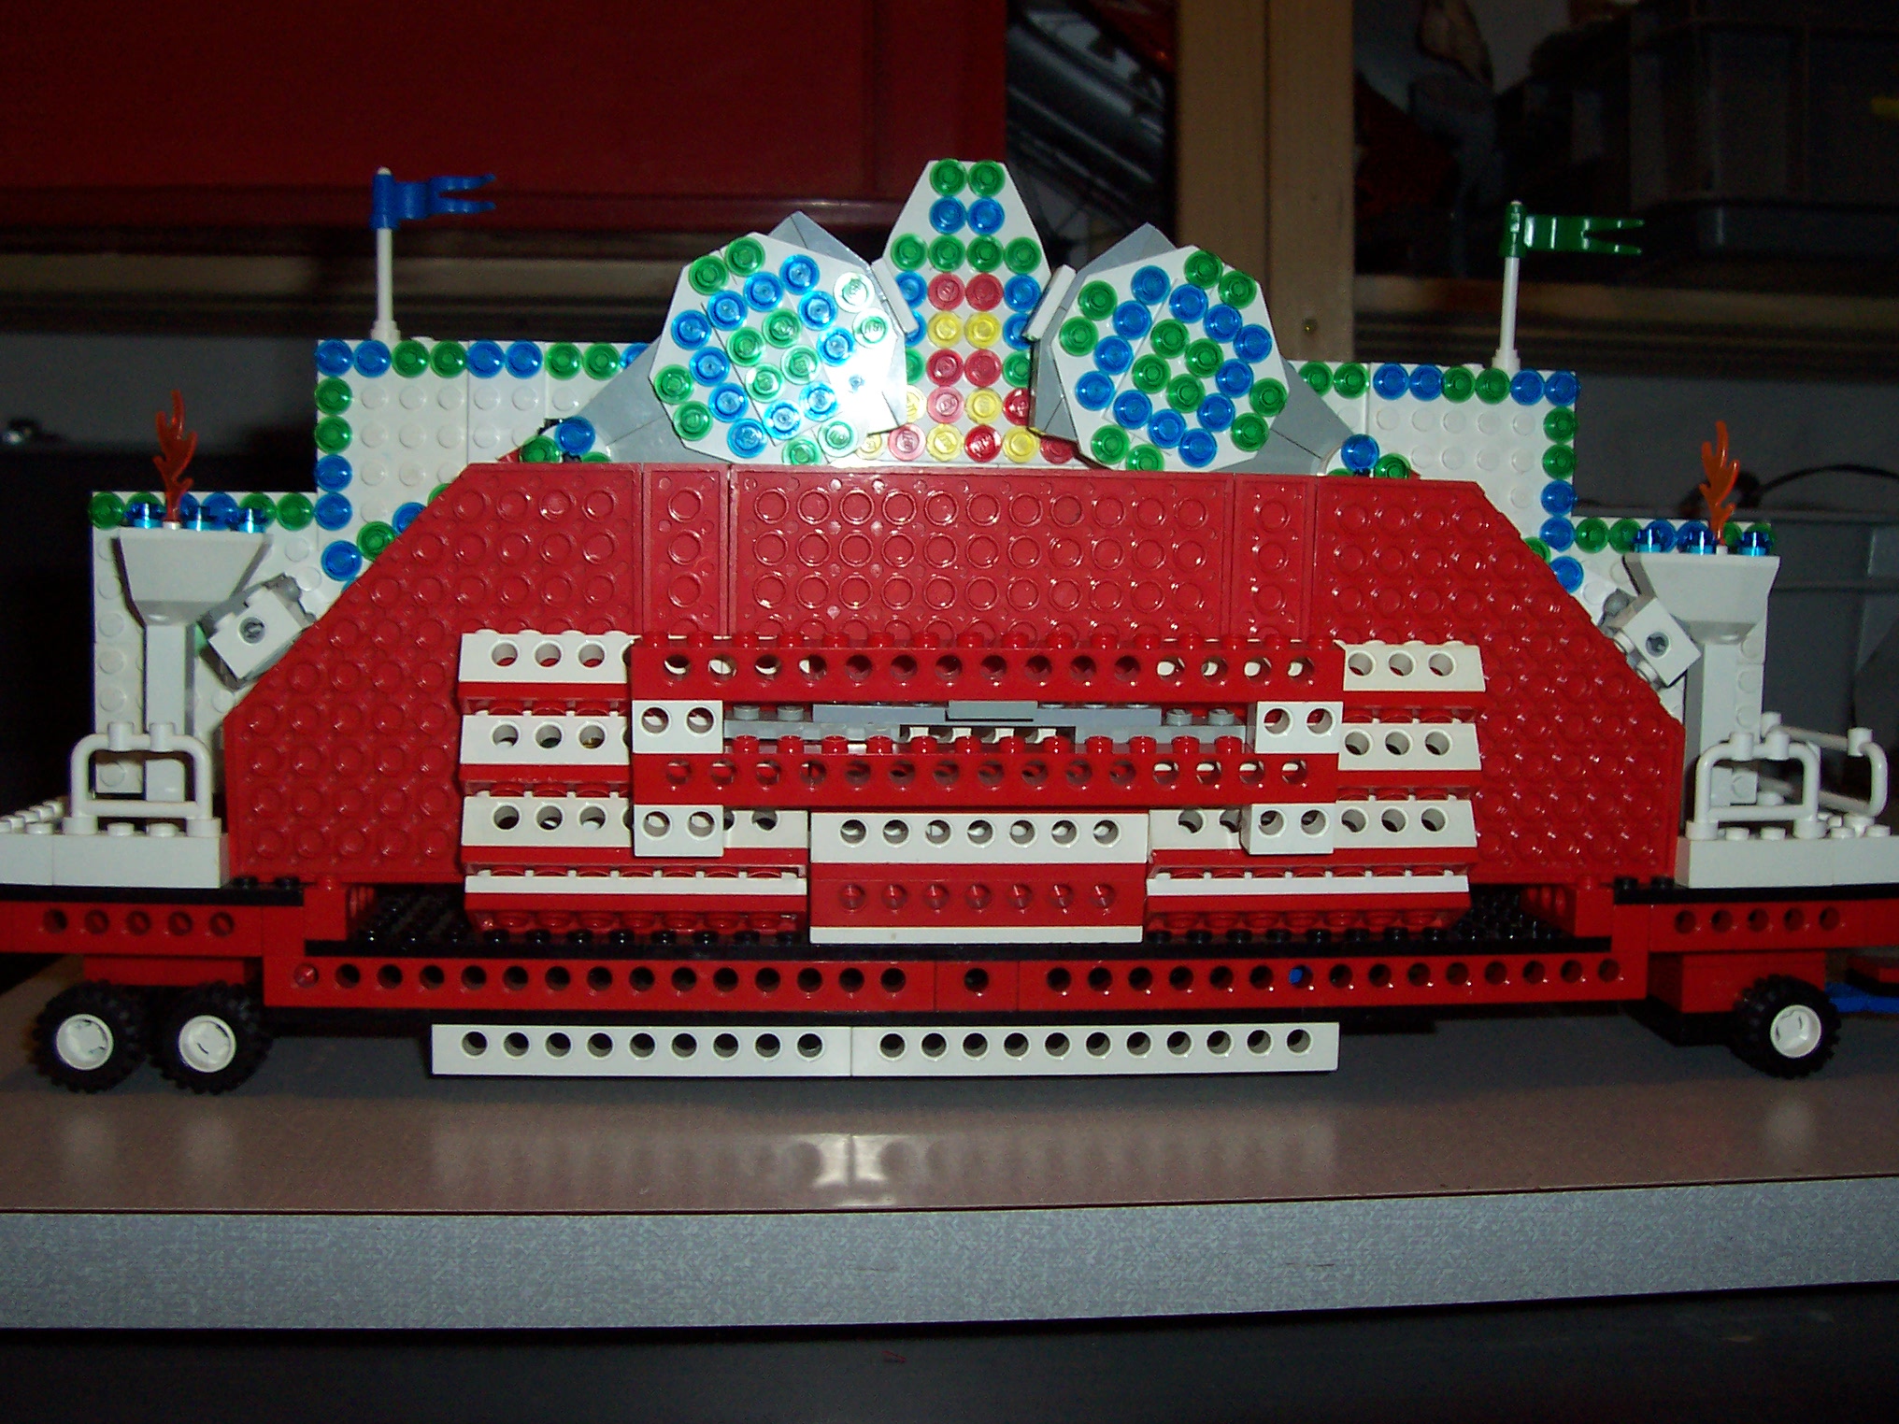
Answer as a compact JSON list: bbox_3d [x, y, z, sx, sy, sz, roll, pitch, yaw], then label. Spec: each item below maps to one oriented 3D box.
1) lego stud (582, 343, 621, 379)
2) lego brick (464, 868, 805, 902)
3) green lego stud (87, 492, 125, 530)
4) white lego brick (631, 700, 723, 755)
[{"bbox_3d":[-0.073,-0.074,0.428,0.008,0.008,0.005,0,4,-5],"label":"lego stud"},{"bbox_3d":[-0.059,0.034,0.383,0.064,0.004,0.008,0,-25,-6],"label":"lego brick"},{"bbox_3d":[-0.174,-0.042,0.420,0.008,0.008,0.005,0,5,-5],"label":"green lego stud"},{"bbox_3d":[-0.048,0.001,0.363,0.016,0.010,0.008,0,14,-5],"label":"white lego brick"}]

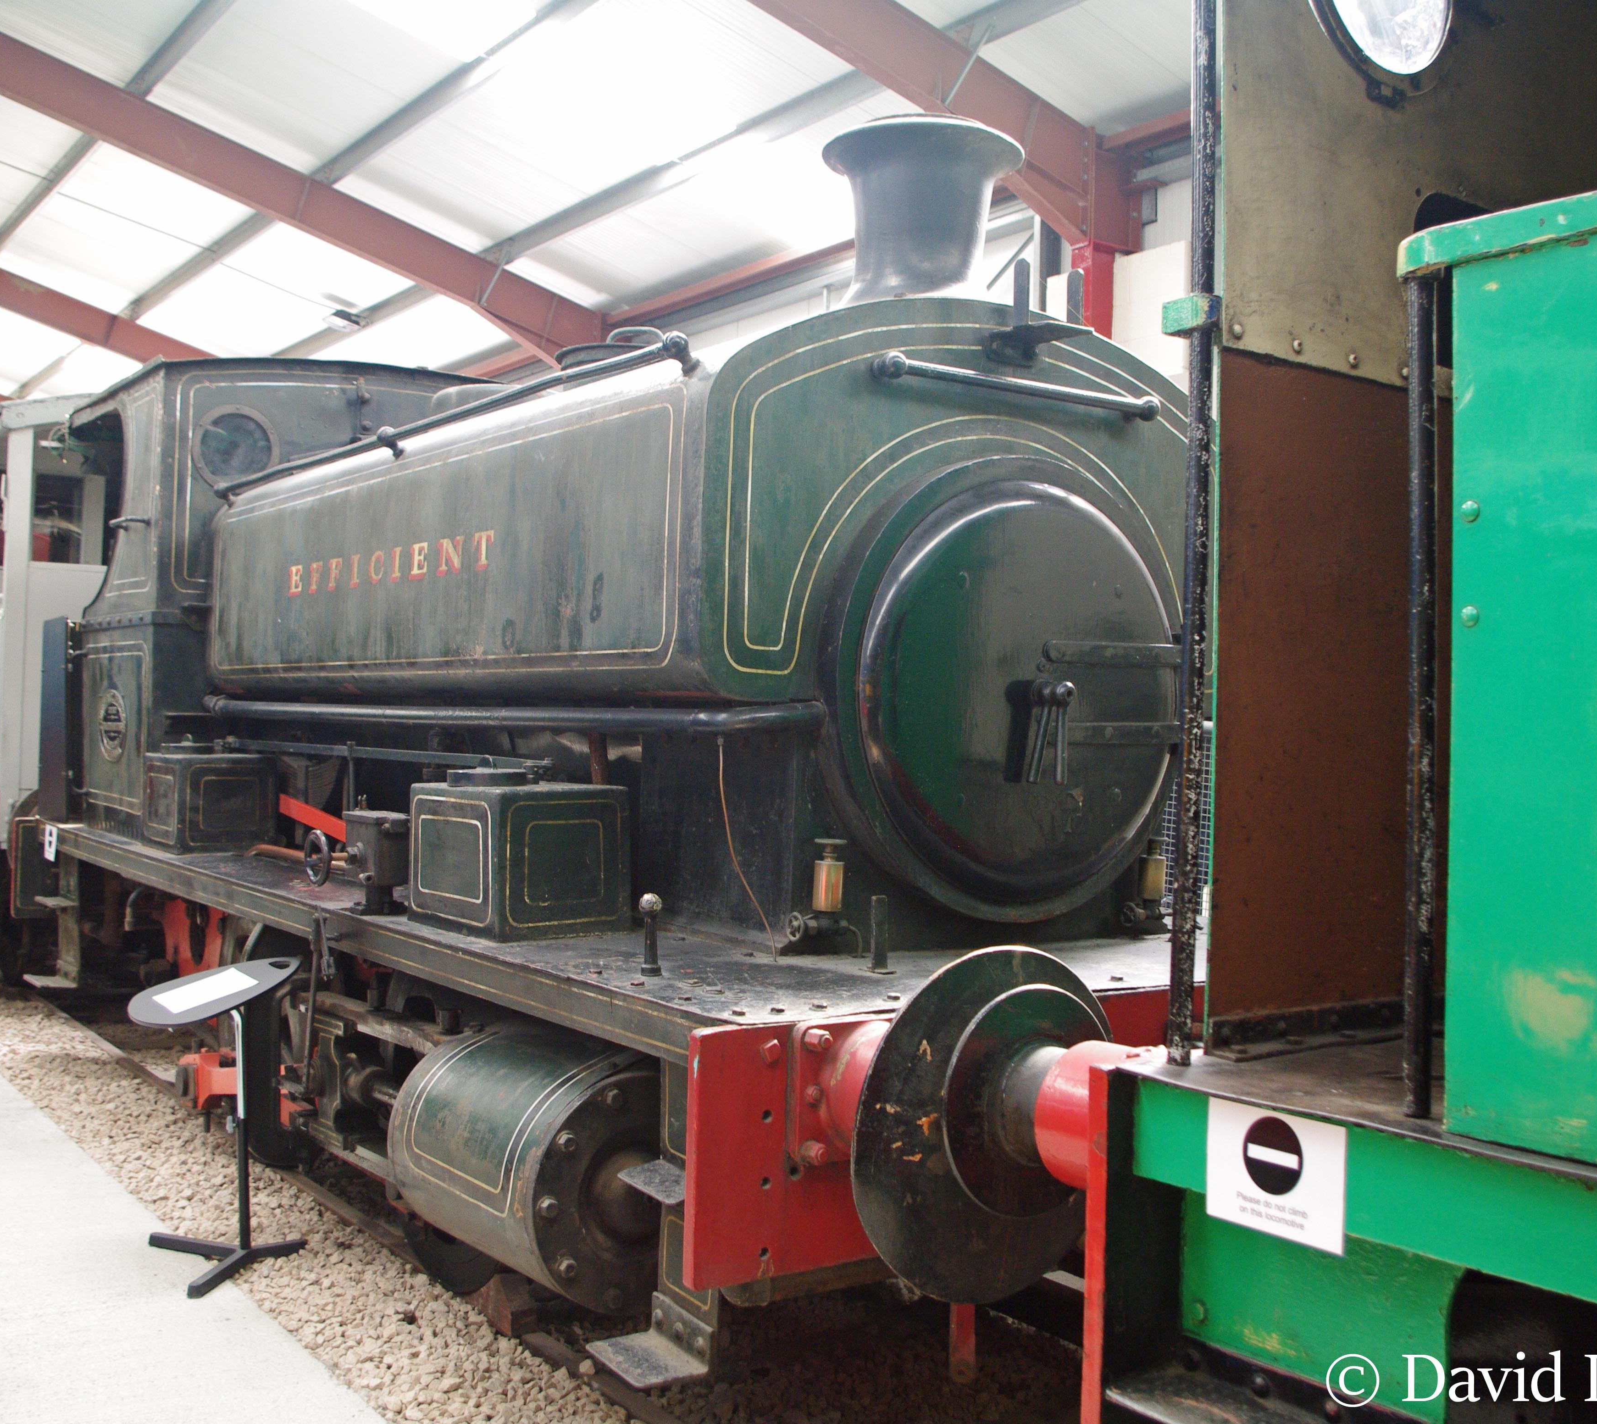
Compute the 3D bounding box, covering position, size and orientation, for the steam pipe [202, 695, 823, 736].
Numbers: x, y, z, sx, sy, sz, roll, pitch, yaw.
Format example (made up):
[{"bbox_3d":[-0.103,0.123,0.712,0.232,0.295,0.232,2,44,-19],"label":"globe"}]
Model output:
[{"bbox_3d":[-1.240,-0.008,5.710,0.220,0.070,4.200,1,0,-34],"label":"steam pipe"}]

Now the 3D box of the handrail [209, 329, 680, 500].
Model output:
[{"bbox_3d":[-1.256,-0.841,5.515,0.080,0.085,3.650,1,0,-34],"label":"handrail"}]

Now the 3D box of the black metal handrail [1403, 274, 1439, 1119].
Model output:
[{"bbox_3d":[0.755,-0.022,2.161,0.040,1.030,0.040,0,0,-34],"label":"black metal handrail"}]

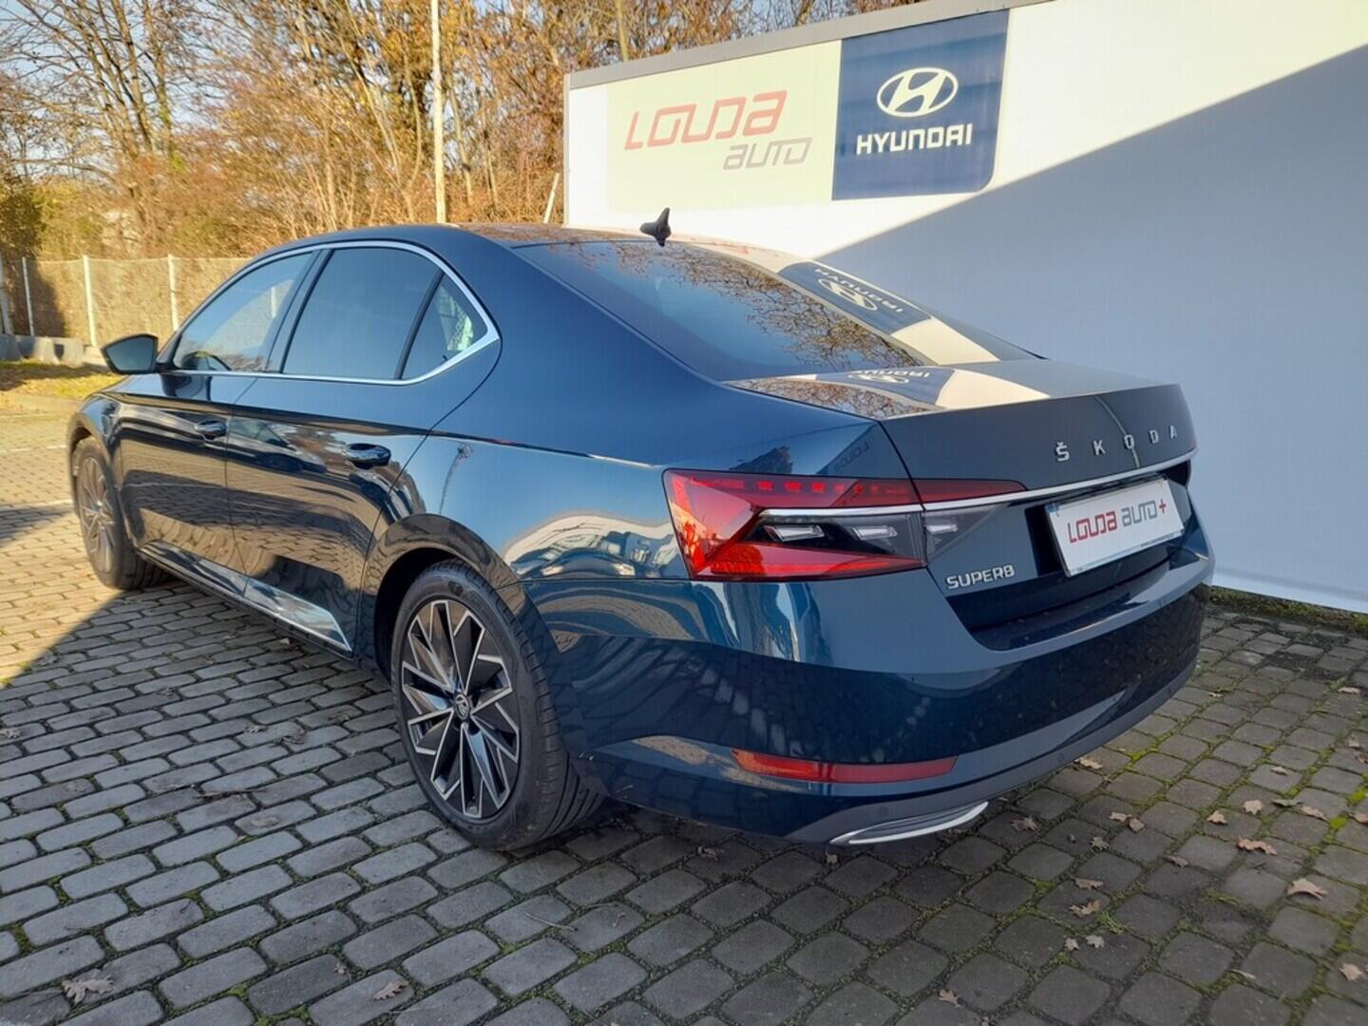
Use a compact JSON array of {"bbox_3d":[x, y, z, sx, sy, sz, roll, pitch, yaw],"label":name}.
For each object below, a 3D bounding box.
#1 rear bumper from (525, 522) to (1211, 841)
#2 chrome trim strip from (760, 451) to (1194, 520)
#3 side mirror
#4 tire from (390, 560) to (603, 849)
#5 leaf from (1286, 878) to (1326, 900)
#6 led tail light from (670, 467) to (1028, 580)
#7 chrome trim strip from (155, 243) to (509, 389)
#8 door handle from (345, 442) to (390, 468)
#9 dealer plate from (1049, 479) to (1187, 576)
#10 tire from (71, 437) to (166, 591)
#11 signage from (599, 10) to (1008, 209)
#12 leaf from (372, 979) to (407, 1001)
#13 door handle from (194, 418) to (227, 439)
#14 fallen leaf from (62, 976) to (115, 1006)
[{"bbox_3d":[0.615,0.253,2.269,1.830,0.540,0.800,-10,16,-44],"label":"rear bumper"},{"bbox_3d":[0.785,-0.085,1.979,1.680,0.030,0.205,-10,15,-43],"label":"chrome trim strip"},{"bbox_3d":[-1.917,-0.555,3.412,0.195,0.140,0.120,-10,16,-44],"label":"side mirror"},{"bbox_3d":[-0.439,0.423,2.274,0.240,0.660,0.665,-10,16,-44],"label":"tire"},{"bbox_3d":[1.352,0.805,2.139,0.078,0.025,0.052,0,11,-5],"label":"leaf"},{"bbox_3d":[0.265,0.008,1.618,0.510,0.172,0.345,-10,15,-43],"label":"led tail light"},{"bbox_3d":[-1.057,-0.555,2.766,0.220,0.410,2.020,-10,15,-43],"label":"chrome trim strip"},{"bbox_3d":[-0.698,-0.128,2.194,0.046,0.048,0.192,-10,15,-43],"label":"door handle"},{"bbox_3d":[0.853,0.017,1.925,0.530,0.124,0.015,-10,-8,-43],"label":"dealer plate"},{"bbox_3d":[-2.397,-0.011,4.221,0.240,0.660,0.665,-10,16,-44],"label":"tire"},{"bbox_3d":[0.511,-2.206,5.676,2.761,0.821,0.020,11,16,40],"label":"signage"},{"bbox_3d":[-0.507,0.825,1.712,0.035,0.015,0.065,7,13,29],"label":"leaf"},{"bbox_3d":[-1.432,-0.256,2.963,0.050,0.048,0.225,-10,16,-44],"label":"door handle"},{"bbox_3d":[-1.035,0.820,1.716,0.072,0.015,0.075,-7,14,-35],"label":"fallen leaf"}]

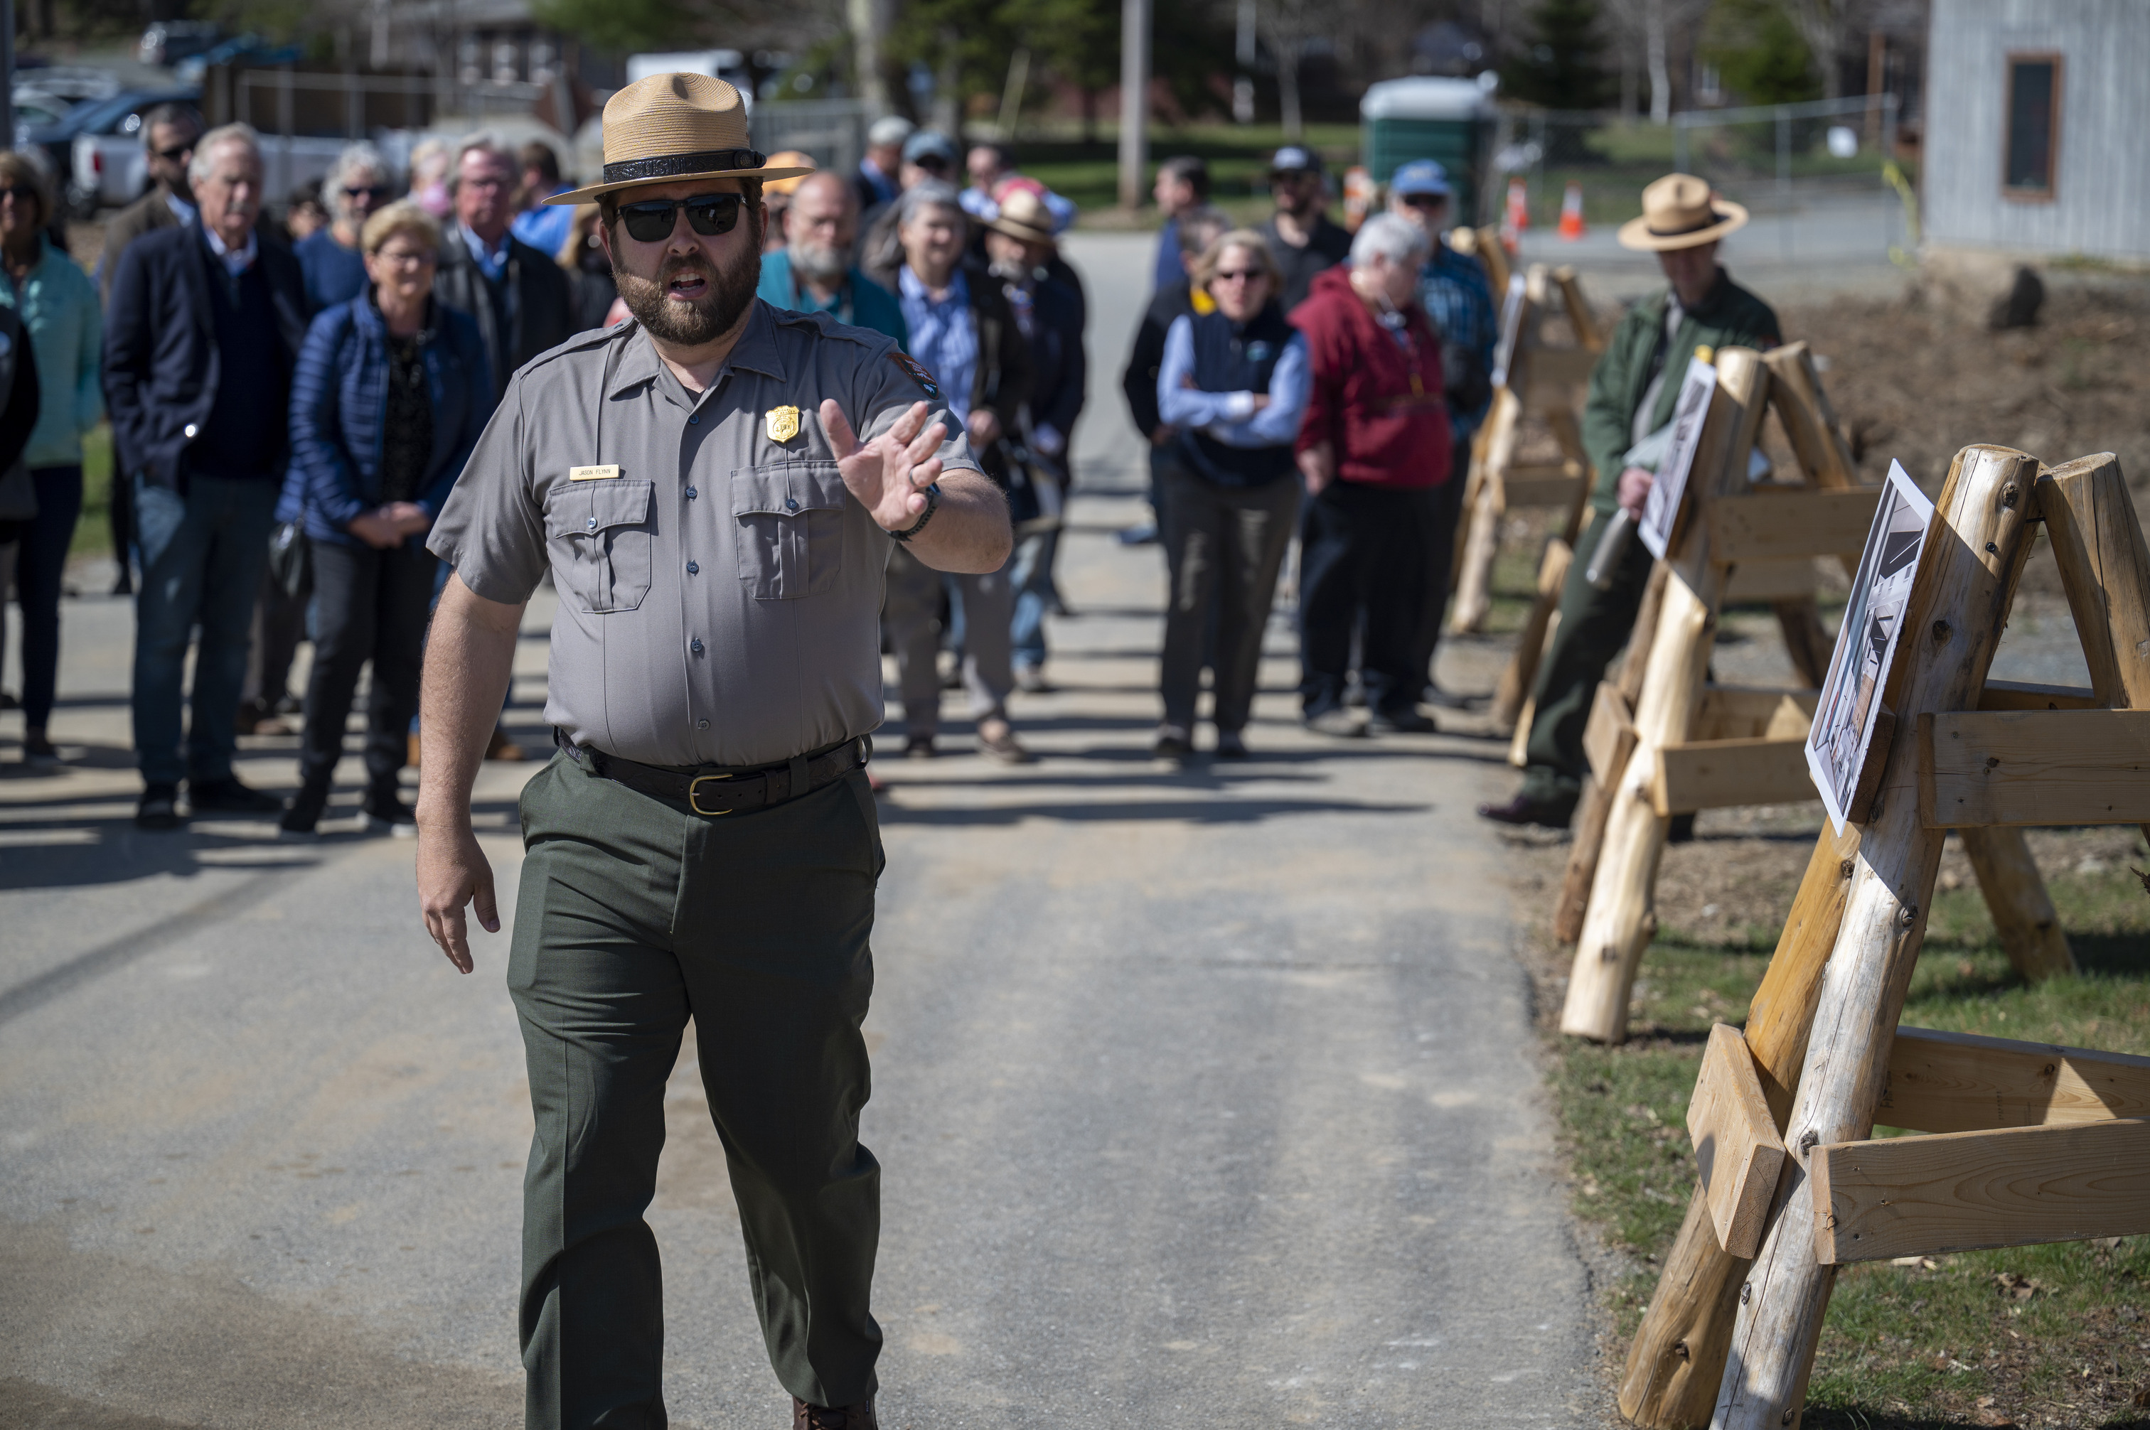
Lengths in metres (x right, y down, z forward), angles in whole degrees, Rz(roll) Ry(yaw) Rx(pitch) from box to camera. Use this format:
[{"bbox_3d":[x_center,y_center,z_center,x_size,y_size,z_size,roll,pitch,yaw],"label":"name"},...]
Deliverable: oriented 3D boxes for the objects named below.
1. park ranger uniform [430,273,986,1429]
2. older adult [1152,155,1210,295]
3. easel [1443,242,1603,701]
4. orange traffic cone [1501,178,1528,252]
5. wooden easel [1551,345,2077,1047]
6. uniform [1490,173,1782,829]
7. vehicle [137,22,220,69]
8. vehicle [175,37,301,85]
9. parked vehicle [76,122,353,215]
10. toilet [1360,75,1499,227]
[{"bbox_3d":[-0.447,0.253,5.400,0.660,1.480,0.500,2,7,3],"label":"park ranger uniform"},{"bbox_3d":[0.469,-1.664,21.095,0.420,1.780,0.500,0,7,-11],"label":"older adult"},{"bbox_3d":[1.943,-1.111,17.600,1.060,1.420,1.220,2,7,4],"label":"easel"},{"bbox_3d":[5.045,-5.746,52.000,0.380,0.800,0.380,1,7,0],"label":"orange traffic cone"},{"bbox_3d":[1.567,-0.108,9.735,1.060,1.420,1.220,2,7,4],"label":"wooden easel"},{"bbox_3d":[1.465,-0.557,11.796,0.520,1.710,0.540,-5,10,-43],"label":"uniform"},{"bbox_3d":[-33.586,-25.109,170.000,1.900,1.750,4.700,6,8,32],"label":"vehicle"},{"bbox_3d":[-26.714,-20.853,145.000,1.820,1.550,4.500,7,9,41],"label":"vehicle"},{"bbox_3d":[-14.328,-9.306,77.000,5.500,1.800,2.000,-2,7,-23],"label":"parked vehicle"},{"bbox_3d":[3.524,-5.172,45.000,1.200,2.300,1.150,3,7,14],"label":"toilet"}]

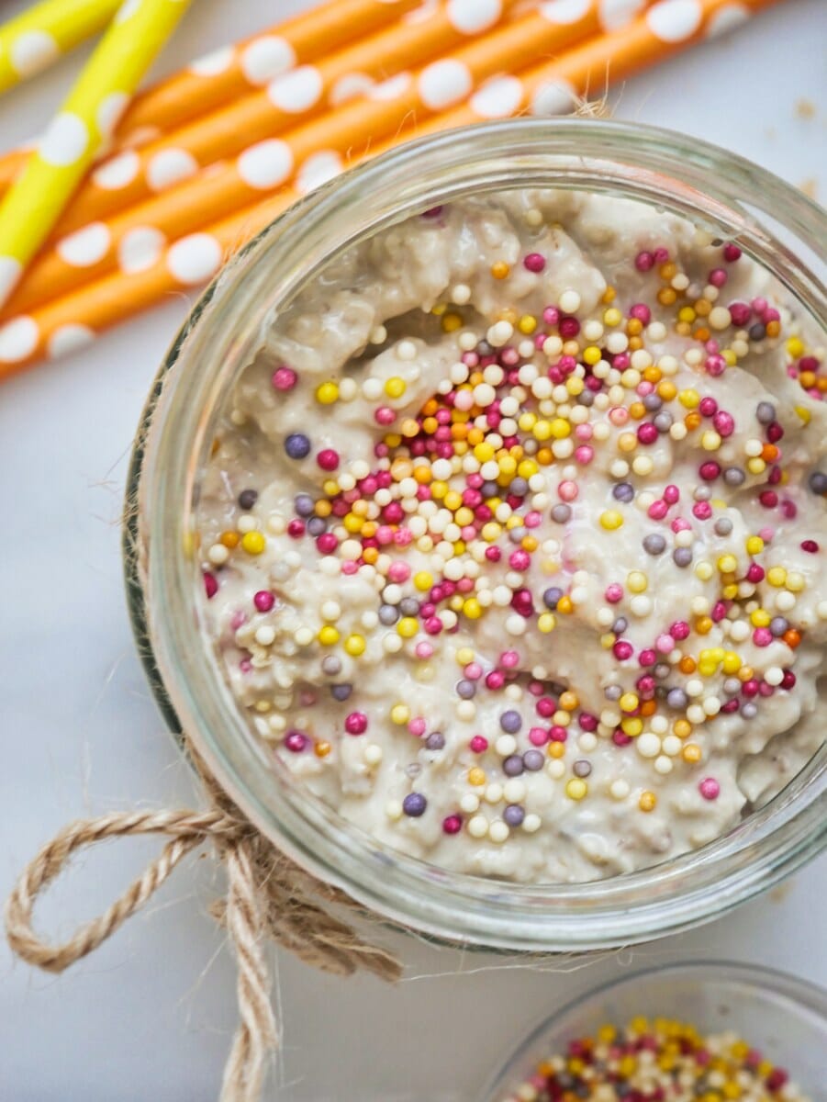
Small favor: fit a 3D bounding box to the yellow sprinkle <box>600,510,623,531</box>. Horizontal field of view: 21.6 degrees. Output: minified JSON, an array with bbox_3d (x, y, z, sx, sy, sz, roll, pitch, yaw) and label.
[{"bbox_3d":[0.019,-0.003,0.204,0.002,0.002,0.002,0,89,0],"label":"yellow sprinkle"}]

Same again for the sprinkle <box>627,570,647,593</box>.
[{"bbox_3d":[0.021,0.003,0.204,0.002,0.002,0.002,0,89,0],"label":"sprinkle"}]

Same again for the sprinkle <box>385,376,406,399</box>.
[{"bbox_3d":[-0.002,-0.015,0.204,0.002,0.002,0.002,0,89,0],"label":"sprinkle"}]

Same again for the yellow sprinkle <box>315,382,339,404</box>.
[{"bbox_3d":[-0.008,-0.015,0.204,0.002,0.002,0.002,0,89,0],"label":"yellow sprinkle"}]

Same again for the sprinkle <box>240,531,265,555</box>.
[{"bbox_3d":[-0.015,-0.001,0.204,0.002,0.002,0.002,0,89,0],"label":"sprinkle"}]

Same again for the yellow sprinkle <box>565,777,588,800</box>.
[{"bbox_3d":[0.015,0.022,0.204,0.002,0.002,0.002,0,89,0],"label":"yellow sprinkle"}]

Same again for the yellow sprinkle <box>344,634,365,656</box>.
[{"bbox_3d":[-0.006,0.009,0.204,0.002,0.002,0.002,0,89,0],"label":"yellow sprinkle"}]

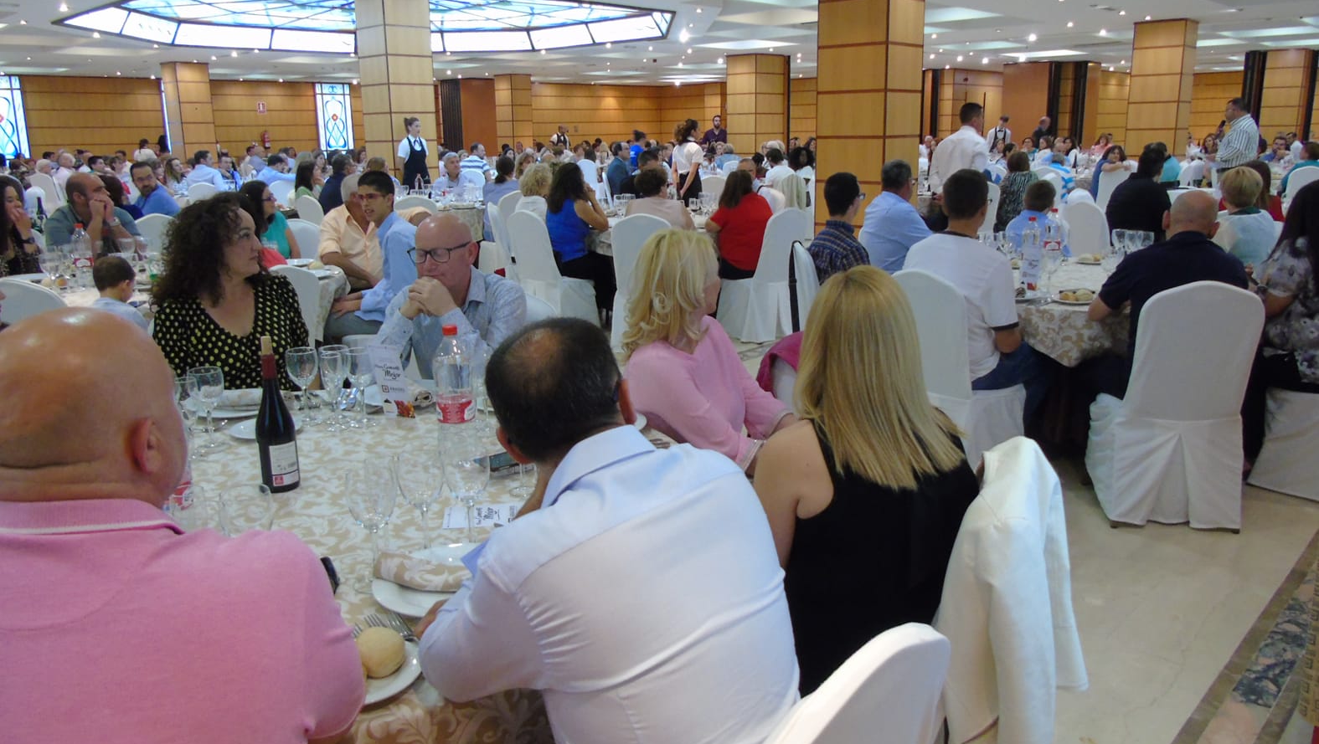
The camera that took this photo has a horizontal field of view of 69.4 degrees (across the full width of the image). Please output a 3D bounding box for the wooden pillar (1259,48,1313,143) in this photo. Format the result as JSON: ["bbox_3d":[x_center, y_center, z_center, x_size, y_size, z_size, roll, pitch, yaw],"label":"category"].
[{"bbox_3d":[15.509,-6.399,23.762,0.780,3.070,0.780,13,20,42],"label":"wooden pillar"}]

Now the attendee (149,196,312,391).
[{"bbox_3d":[-1.294,0.094,3.157,0.500,1.328,0.750,-12,18,-36],"label":"attendee"}]

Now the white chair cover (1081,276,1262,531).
[{"bbox_3d":[2.007,0.079,3.785,0.470,0.960,0.550,2,14,10],"label":"white chair cover"}]

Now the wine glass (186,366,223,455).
[{"bbox_3d":[-1.109,0.093,2.349,0.088,0.198,0.088,-1,14,0],"label":"wine glass"}]

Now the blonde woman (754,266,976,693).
[{"bbox_3d":[0.356,0.379,2.084,0.480,1.255,0.750,-7,16,-21],"label":"blonde woman"}]

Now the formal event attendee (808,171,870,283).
[{"bbox_3d":[1.117,-0.457,5.253,0.750,1.269,0.480,-6,15,-17],"label":"formal event attendee"}]

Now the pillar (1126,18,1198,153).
[{"bbox_3d":[8.972,-4.577,17.097,0.800,3.262,0.800,12,19,42],"label":"pillar"}]

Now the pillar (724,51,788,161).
[{"bbox_3d":[1.867,-4.636,18.525,0.670,2.896,0.883,12,19,41],"label":"pillar"}]

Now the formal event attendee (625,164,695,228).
[{"bbox_3d":[0.008,-0.835,6.816,0.500,1.260,0.780,3,15,15],"label":"formal event attendee"}]

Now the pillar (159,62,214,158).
[{"bbox_3d":[-8.824,-4.357,18.124,0.640,2.896,0.640,12,19,41],"label":"pillar"}]

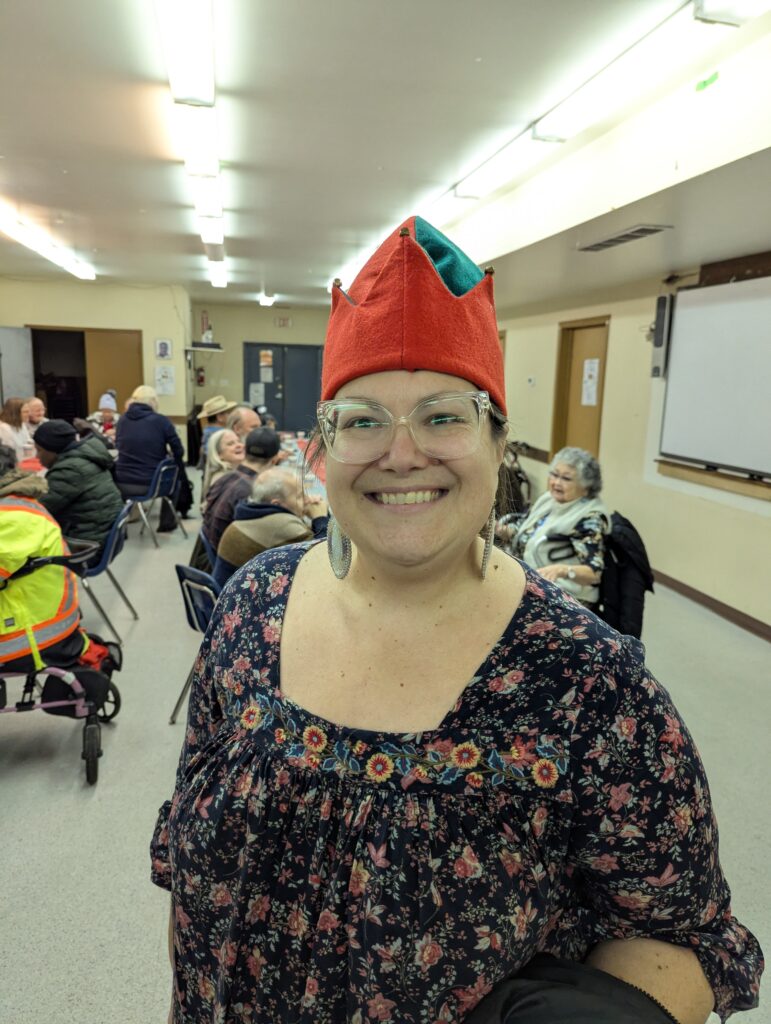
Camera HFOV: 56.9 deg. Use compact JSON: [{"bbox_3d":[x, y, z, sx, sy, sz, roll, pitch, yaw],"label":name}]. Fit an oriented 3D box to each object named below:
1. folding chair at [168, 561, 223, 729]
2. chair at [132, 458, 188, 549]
[{"bbox_3d":[-0.651,0.582,3.178,0.455,0.770,0.515,11,14,38],"label":"folding chair"},{"bbox_3d":[-2.116,-0.112,6.437,0.520,0.775,0.460,5,12,19],"label":"chair"}]

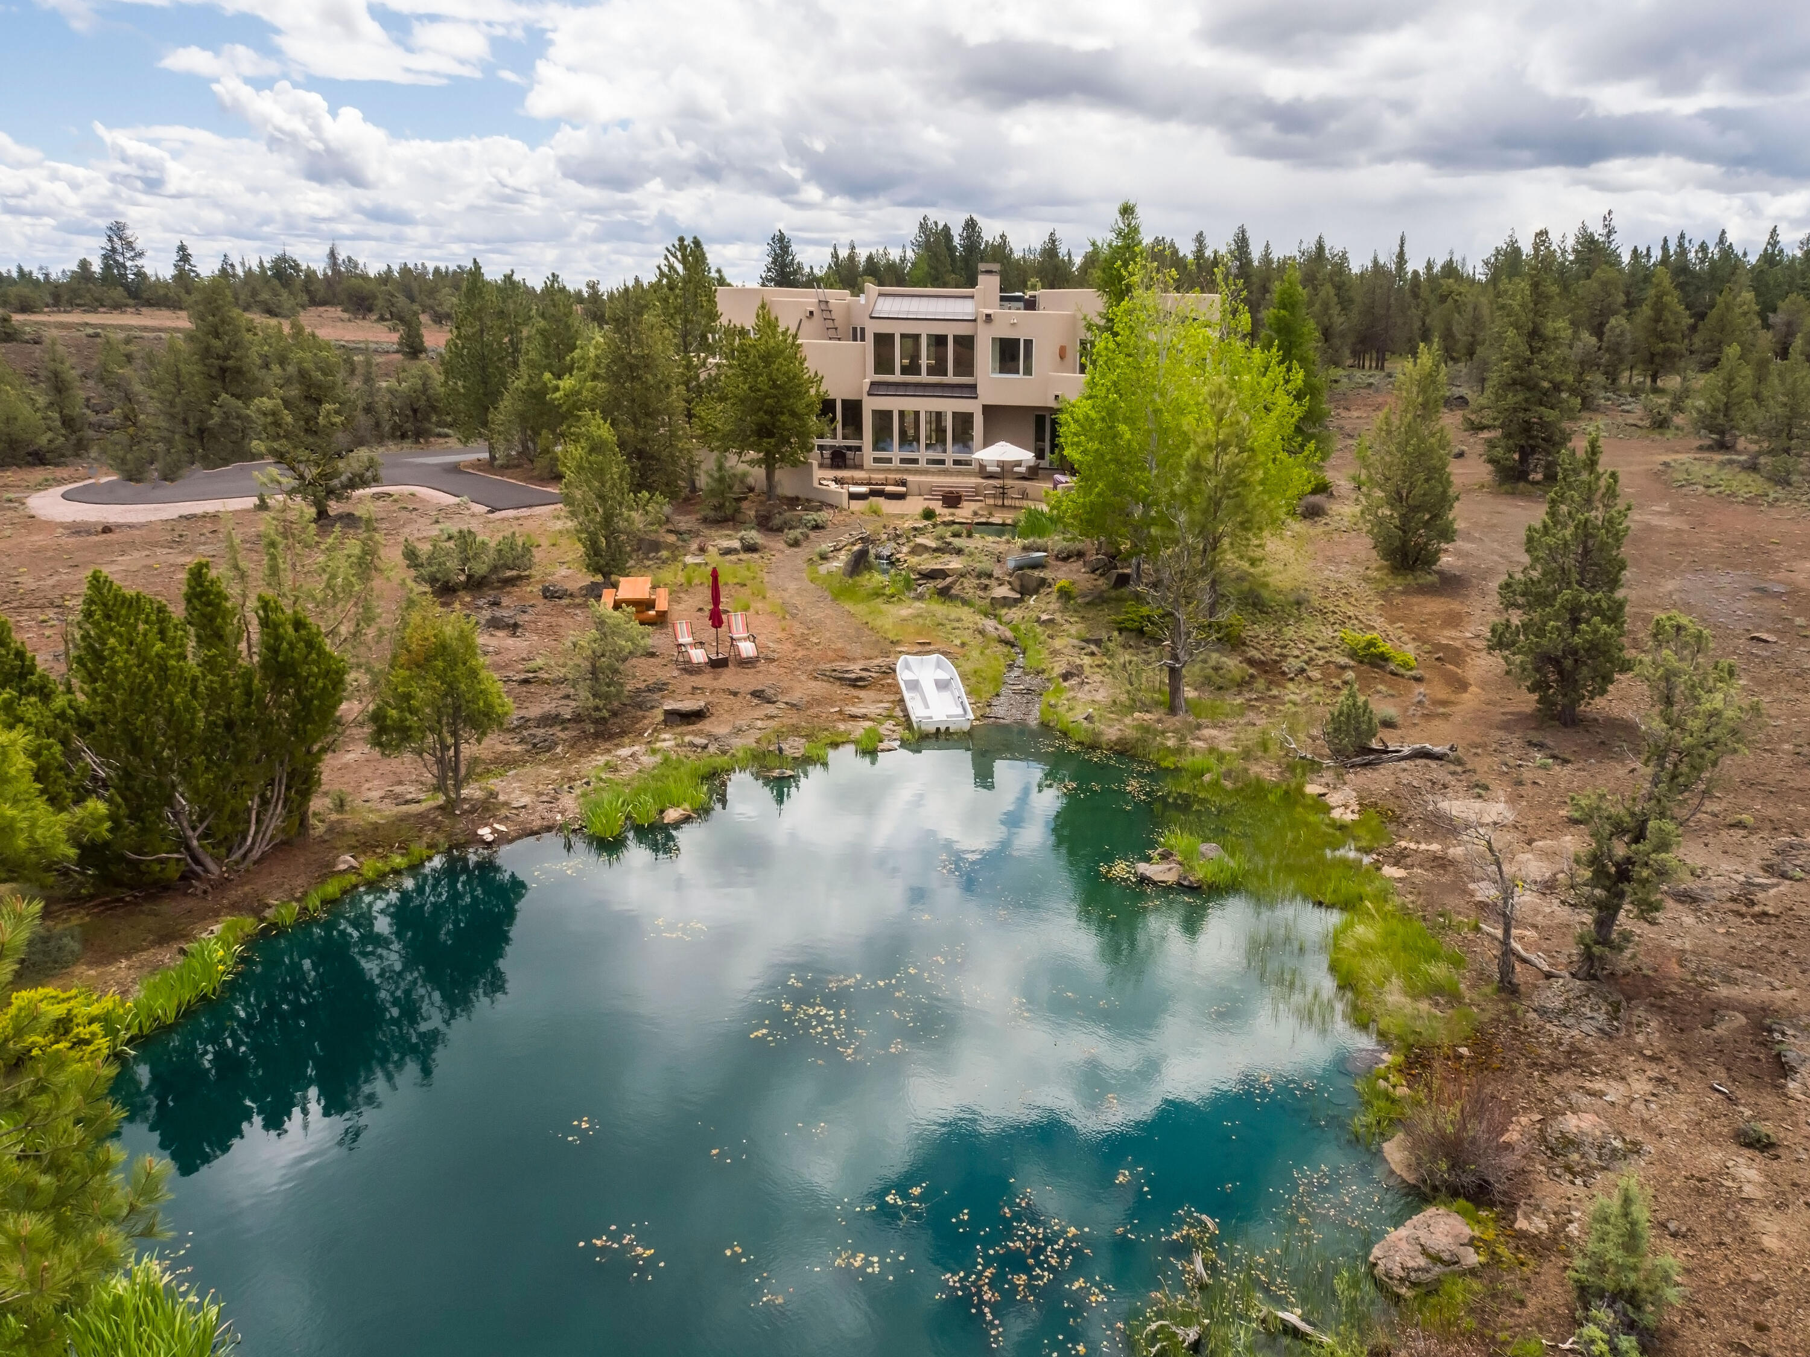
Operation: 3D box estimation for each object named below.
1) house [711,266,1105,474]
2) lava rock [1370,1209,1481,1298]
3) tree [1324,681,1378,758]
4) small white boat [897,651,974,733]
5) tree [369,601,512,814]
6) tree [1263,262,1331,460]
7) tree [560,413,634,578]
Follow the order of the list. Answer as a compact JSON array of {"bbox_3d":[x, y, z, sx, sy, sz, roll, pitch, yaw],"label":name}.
[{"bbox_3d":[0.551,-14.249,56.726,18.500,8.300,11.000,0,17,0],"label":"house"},{"bbox_3d":[5.461,5.911,13.135,1.030,0.520,0.780,0,17,0],"label":"lava rock"},{"bbox_3d":[9.442,0.828,26.458,1.190,1.670,1.190,0,17,0],"label":"tree"},{"bbox_3d":[0.614,0.420,30.958,1.420,0.570,3.100,-3,27,-12],"label":"small white boat"},{"bbox_3d":[-8.705,0.568,23.433,2.668,4.155,2.668,0,17,0],"label":"tree"},{"bbox_3d":[17.206,-13.599,54.105,3.170,8.230,3.170,0,17,0],"label":"tree"},{"bbox_3d":[-9.344,-5.536,38.107,2.277,4.994,2.277,0,17,0],"label":"tree"}]

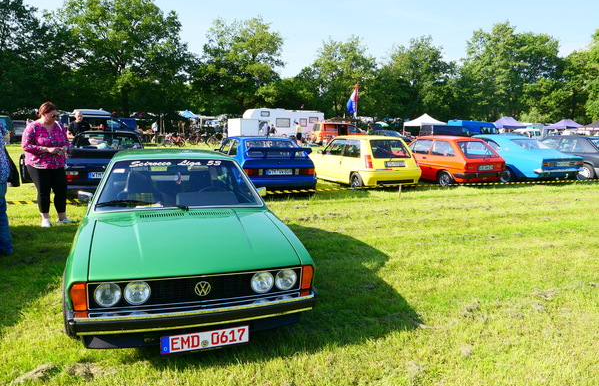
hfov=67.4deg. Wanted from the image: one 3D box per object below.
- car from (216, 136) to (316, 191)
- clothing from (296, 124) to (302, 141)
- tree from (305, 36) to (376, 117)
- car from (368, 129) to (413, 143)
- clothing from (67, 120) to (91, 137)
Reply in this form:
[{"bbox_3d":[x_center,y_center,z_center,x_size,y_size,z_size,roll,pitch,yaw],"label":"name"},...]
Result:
[{"bbox_3d":[-0.983,-0.797,11.477,1.700,1.370,4.400,-2,9,-15],"label":"car"},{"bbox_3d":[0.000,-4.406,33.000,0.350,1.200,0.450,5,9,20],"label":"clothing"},{"bbox_3d":[5.481,-13.464,58.661,10.500,12.800,10.000,0,8,0],"label":"tree"},{"bbox_3d":[6.323,-3.761,31.785,1.700,1.420,4.100,-3,9,-21],"label":"car"},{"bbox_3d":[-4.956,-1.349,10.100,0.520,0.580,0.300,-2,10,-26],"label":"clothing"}]

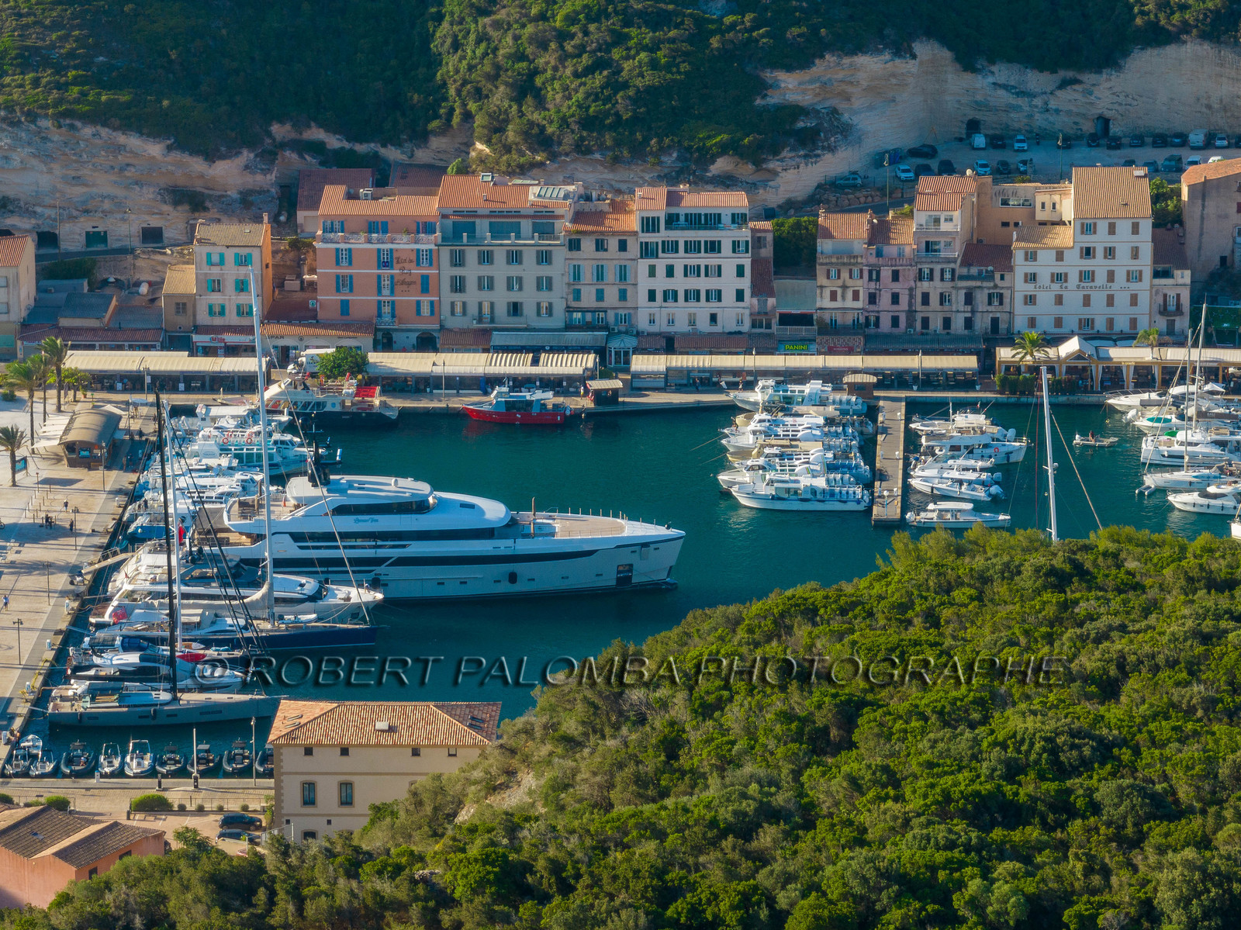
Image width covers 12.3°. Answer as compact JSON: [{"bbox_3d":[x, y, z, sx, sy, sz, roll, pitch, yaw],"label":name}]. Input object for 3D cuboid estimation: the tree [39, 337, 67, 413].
[{"bbox_3d":[-70.427,-11.136,718.919,3.615,9.517,3.800,0,17,0],"label":"tree"}]

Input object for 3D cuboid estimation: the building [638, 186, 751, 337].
[{"bbox_3d":[9.444,-25.747,744.542,14.474,20.800,11.000,0,17,1],"label":"building"}]

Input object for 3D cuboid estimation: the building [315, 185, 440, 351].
[{"bbox_3d":[-29.140,-24.330,703.620,14.970,18.800,11.200,1,18,3],"label":"building"}]

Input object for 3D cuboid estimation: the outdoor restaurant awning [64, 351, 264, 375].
[{"bbox_3d":[-54.180,-12.150,688.530,23.800,1.350,5.500,1,18,3],"label":"outdoor restaurant awning"}]

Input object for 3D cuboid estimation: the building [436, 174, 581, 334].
[{"bbox_3d":[-14.220,-25.280,722.990,16.500,20.000,13.000,0,17,1],"label":"building"}]

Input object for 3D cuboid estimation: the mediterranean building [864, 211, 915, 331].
[{"bbox_3d":[33.830,-22.530,721.490,6.400,15.800,9.000,1,17,3],"label":"mediterranean building"}]

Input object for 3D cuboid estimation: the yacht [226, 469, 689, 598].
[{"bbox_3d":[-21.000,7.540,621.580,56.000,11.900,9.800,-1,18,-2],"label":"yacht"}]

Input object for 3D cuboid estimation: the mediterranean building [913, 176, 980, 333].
[{"bbox_3d":[41.567,-26.325,744.881,7.581,21.700,12.000,1,17,2],"label":"mediterranean building"}]

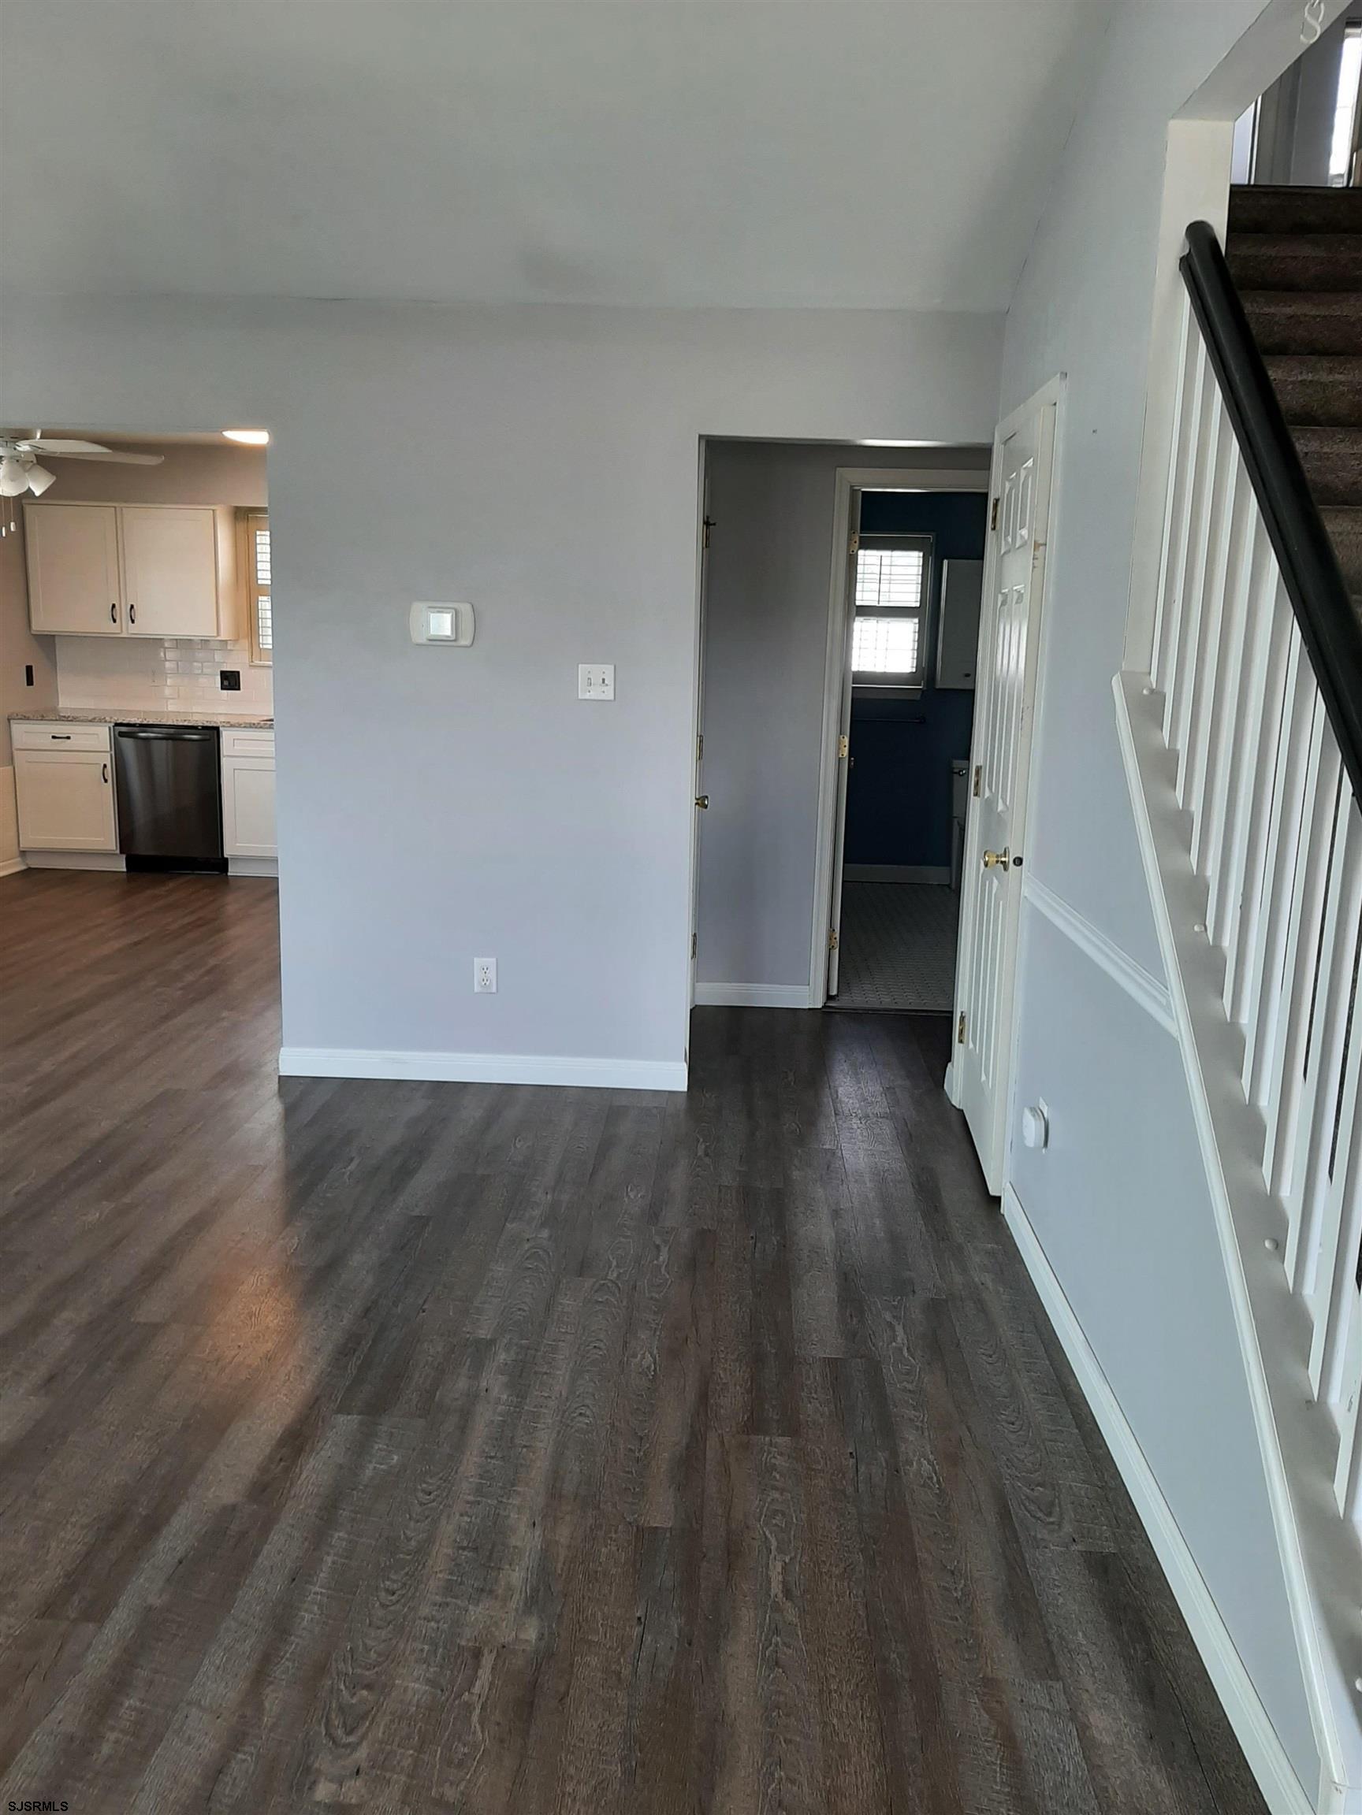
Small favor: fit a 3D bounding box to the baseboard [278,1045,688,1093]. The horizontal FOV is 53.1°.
[{"bbox_3d":[-0.660,0.538,4.543,1.366,0.093,0.018,2,11,2],"label":"baseboard"}]

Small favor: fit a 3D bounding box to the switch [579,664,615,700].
[{"bbox_3d":[-0.262,-0.707,4.287,0.114,0.112,0.013,2,11,2],"label":"switch"}]

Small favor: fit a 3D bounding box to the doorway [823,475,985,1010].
[{"bbox_3d":[0.971,-0.595,5.450,0.710,2.063,0.120,2,11,2],"label":"doorway"}]

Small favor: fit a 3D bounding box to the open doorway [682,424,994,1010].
[{"bbox_3d":[0.484,-0.401,4.374,0.880,2.063,0.120,2,11,2],"label":"open doorway"}]

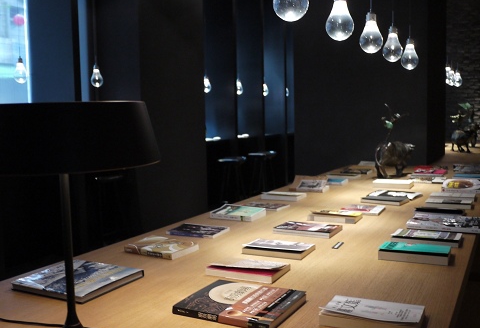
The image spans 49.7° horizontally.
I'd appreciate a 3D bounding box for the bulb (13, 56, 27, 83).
[{"bbox_3d":[-1.869,-0.801,4.403,0.118,0.224,0.118,1,6,28],"label":"bulb"}]

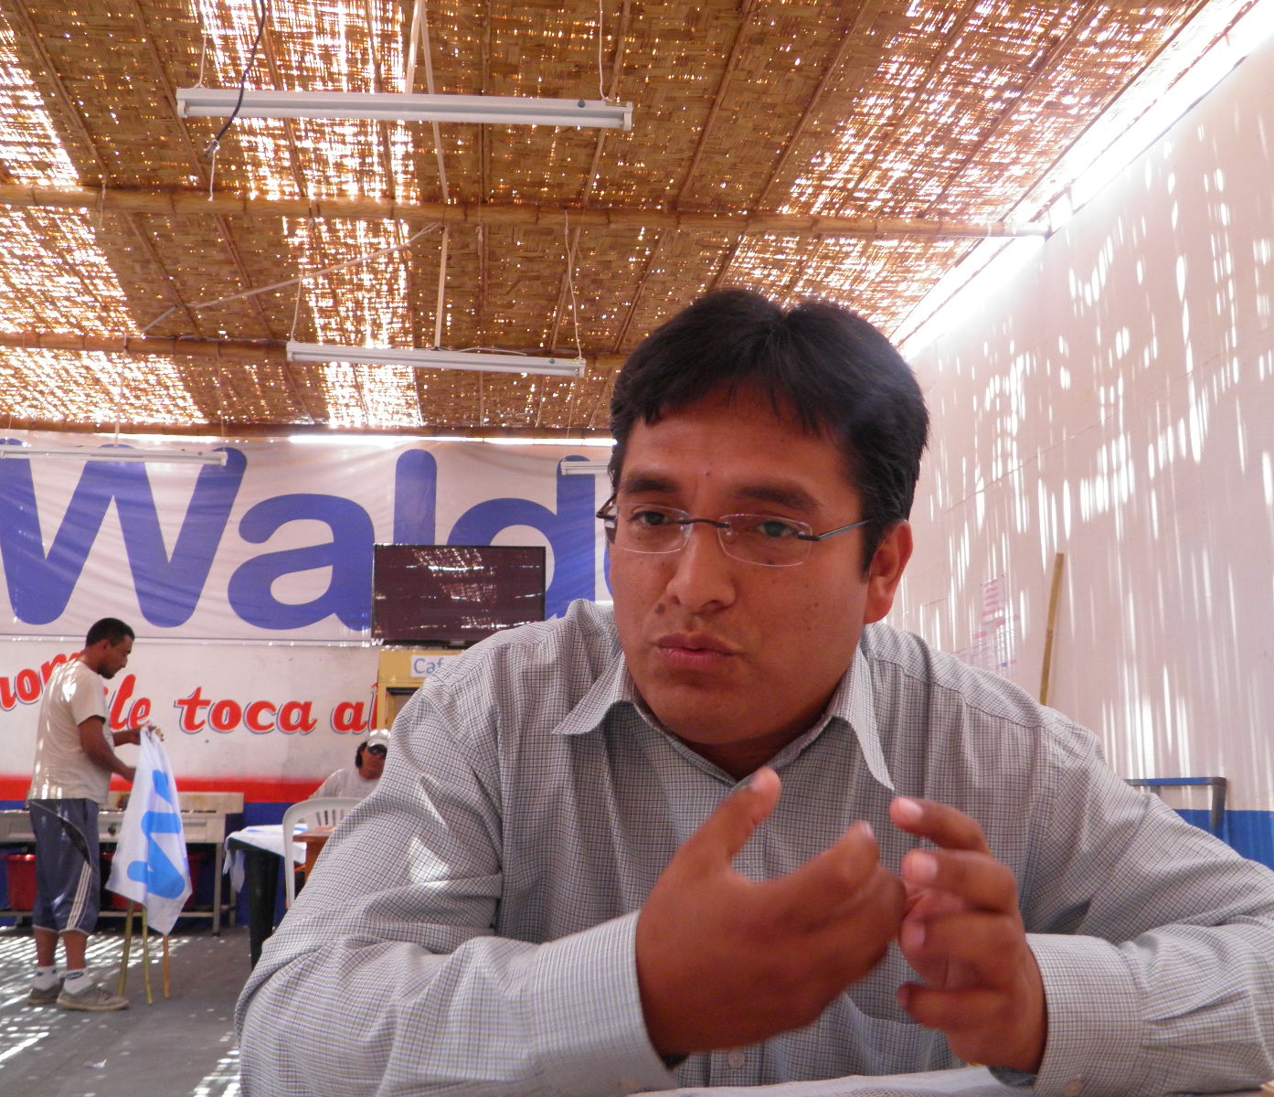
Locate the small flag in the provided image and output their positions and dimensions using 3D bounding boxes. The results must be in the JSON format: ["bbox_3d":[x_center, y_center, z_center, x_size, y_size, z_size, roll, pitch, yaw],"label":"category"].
[{"bbox_3d":[-2.144,1.244,5.204,0.350,0.870,0.180,5,-13,-21],"label":"small flag"}]

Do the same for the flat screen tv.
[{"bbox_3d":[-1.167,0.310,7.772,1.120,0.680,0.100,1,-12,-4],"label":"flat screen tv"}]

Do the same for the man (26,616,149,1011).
[{"bbox_3d":[-2.398,1.124,5.189,0.520,1.650,0.460,7,-14,-26],"label":"man"}]

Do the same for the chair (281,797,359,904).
[{"bbox_3d":[-1.097,1.362,4.375,0.470,0.860,0.520,0,-12,3],"label":"chair"}]

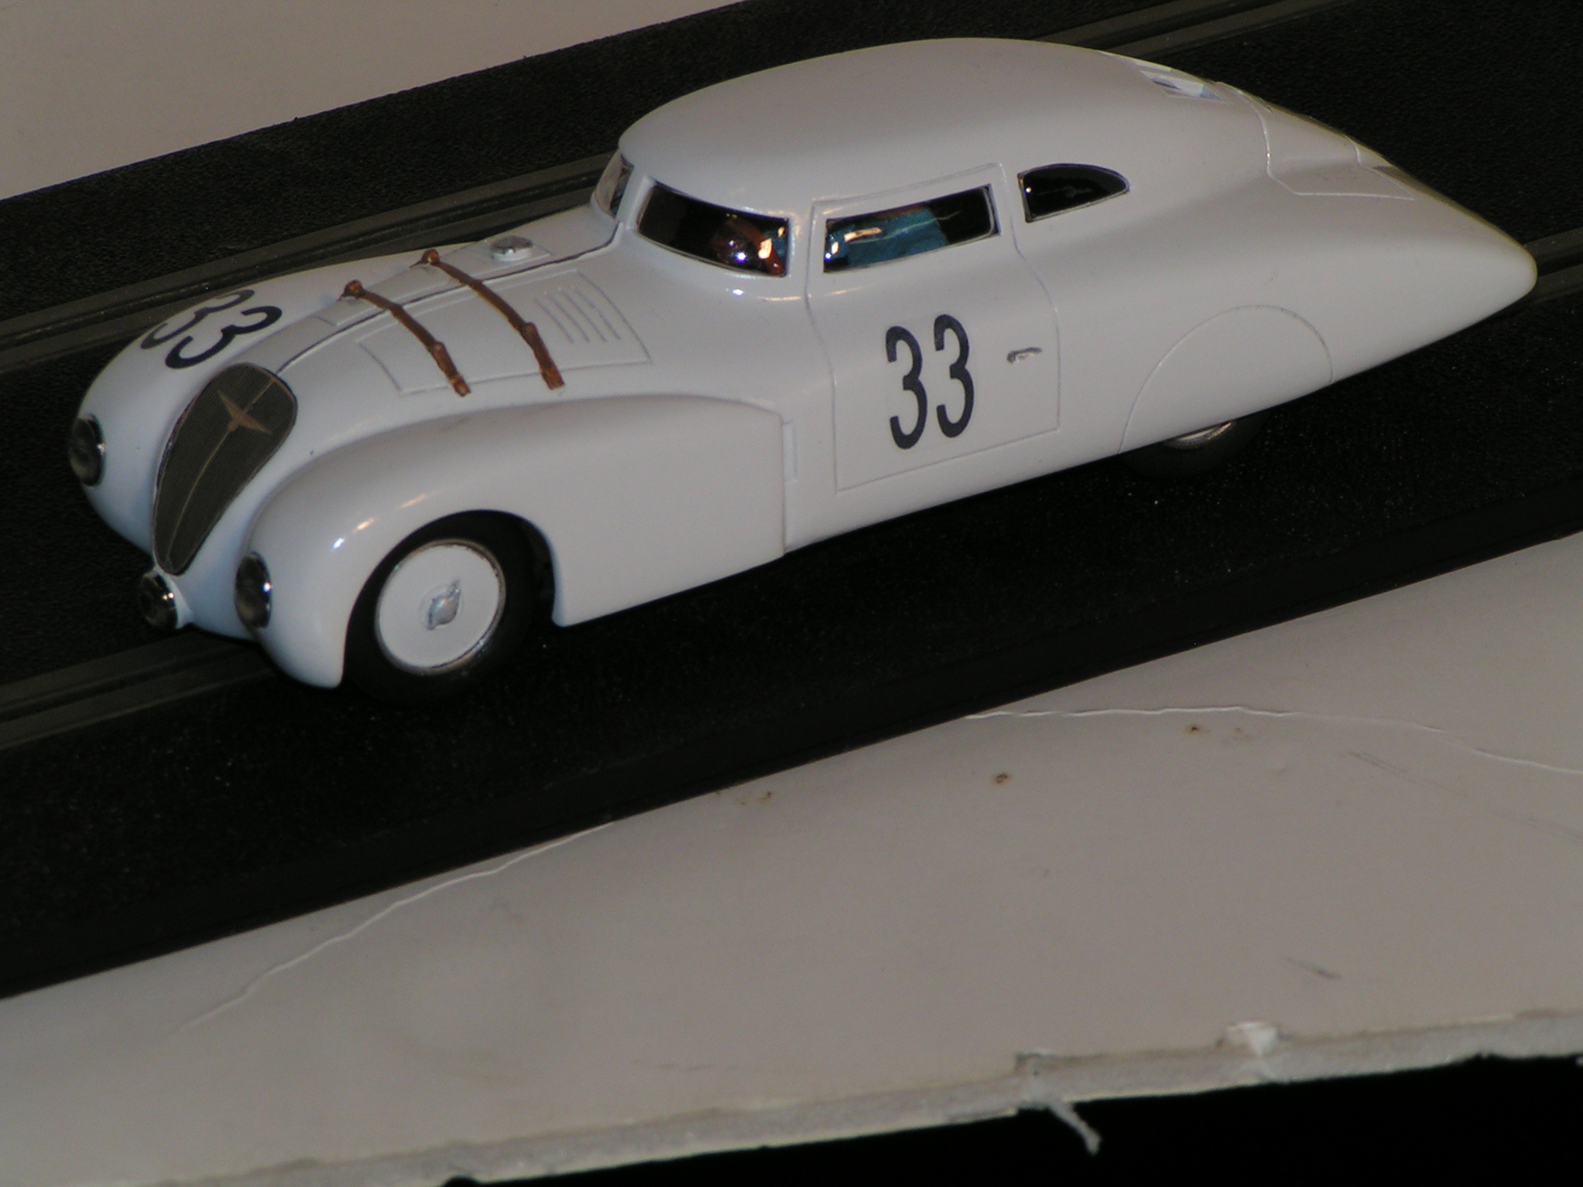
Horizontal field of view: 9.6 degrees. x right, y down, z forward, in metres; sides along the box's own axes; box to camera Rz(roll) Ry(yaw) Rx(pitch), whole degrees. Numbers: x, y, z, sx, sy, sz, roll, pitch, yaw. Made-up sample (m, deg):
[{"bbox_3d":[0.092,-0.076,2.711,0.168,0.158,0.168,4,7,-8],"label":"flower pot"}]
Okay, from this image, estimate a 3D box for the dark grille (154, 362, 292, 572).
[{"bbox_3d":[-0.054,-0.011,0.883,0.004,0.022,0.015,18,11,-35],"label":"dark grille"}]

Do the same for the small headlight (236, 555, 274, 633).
[{"bbox_3d":[-0.049,0.000,0.867,0.002,0.007,0.007,-11,26,-26],"label":"small headlight"}]

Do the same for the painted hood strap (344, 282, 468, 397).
[{"bbox_3d":[-0.037,-0.025,0.887,0.002,0.005,0.028,-16,28,-23],"label":"painted hood strap"}]

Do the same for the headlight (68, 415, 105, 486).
[{"bbox_3d":[-0.067,-0.014,0.898,0.002,0.007,0.007,-11,26,-26],"label":"headlight"}]

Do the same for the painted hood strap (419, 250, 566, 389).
[{"bbox_3d":[-0.029,-0.027,0.890,0.002,0.006,0.032,-16,28,-23],"label":"painted hood strap"}]

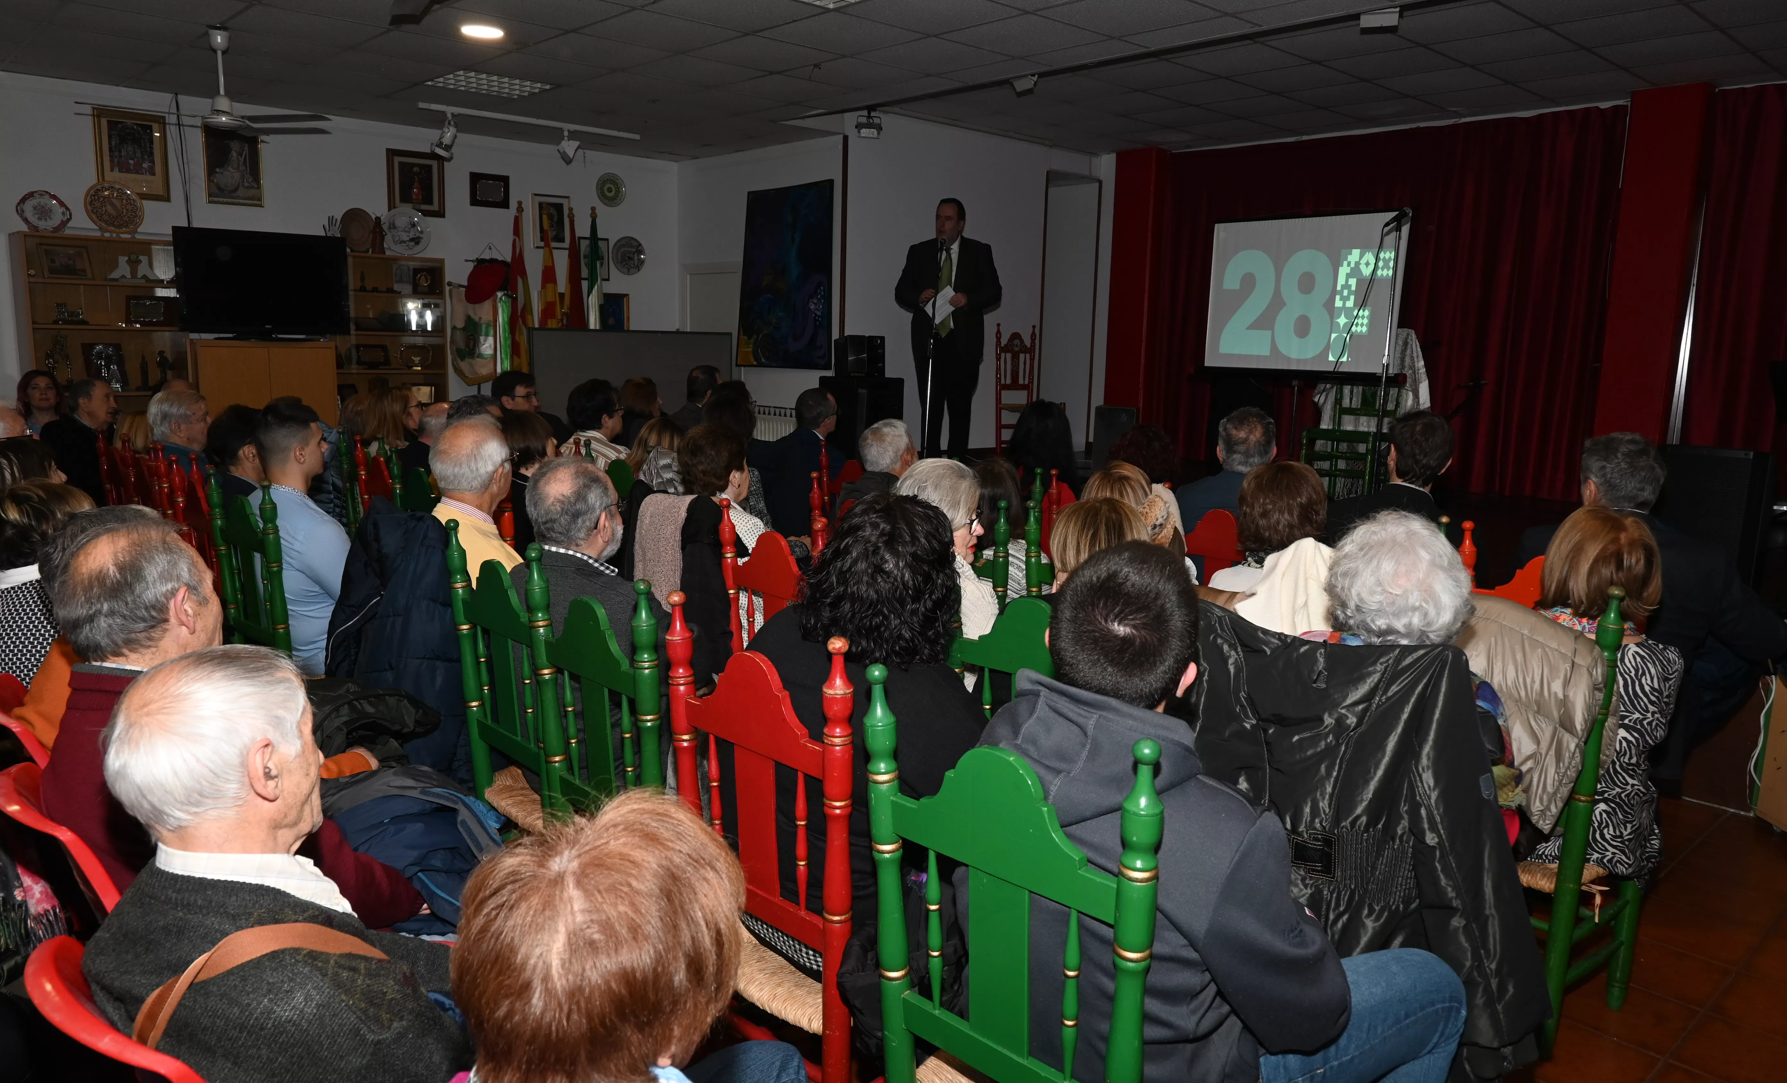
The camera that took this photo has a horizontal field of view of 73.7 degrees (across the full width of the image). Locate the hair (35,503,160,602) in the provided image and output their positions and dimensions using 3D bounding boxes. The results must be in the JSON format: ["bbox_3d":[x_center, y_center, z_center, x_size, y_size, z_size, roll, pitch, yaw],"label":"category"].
[{"bbox_3d":[-1.051,0.048,1.620,0.165,0.180,0.190,6,11,27],"label":"hair"}]

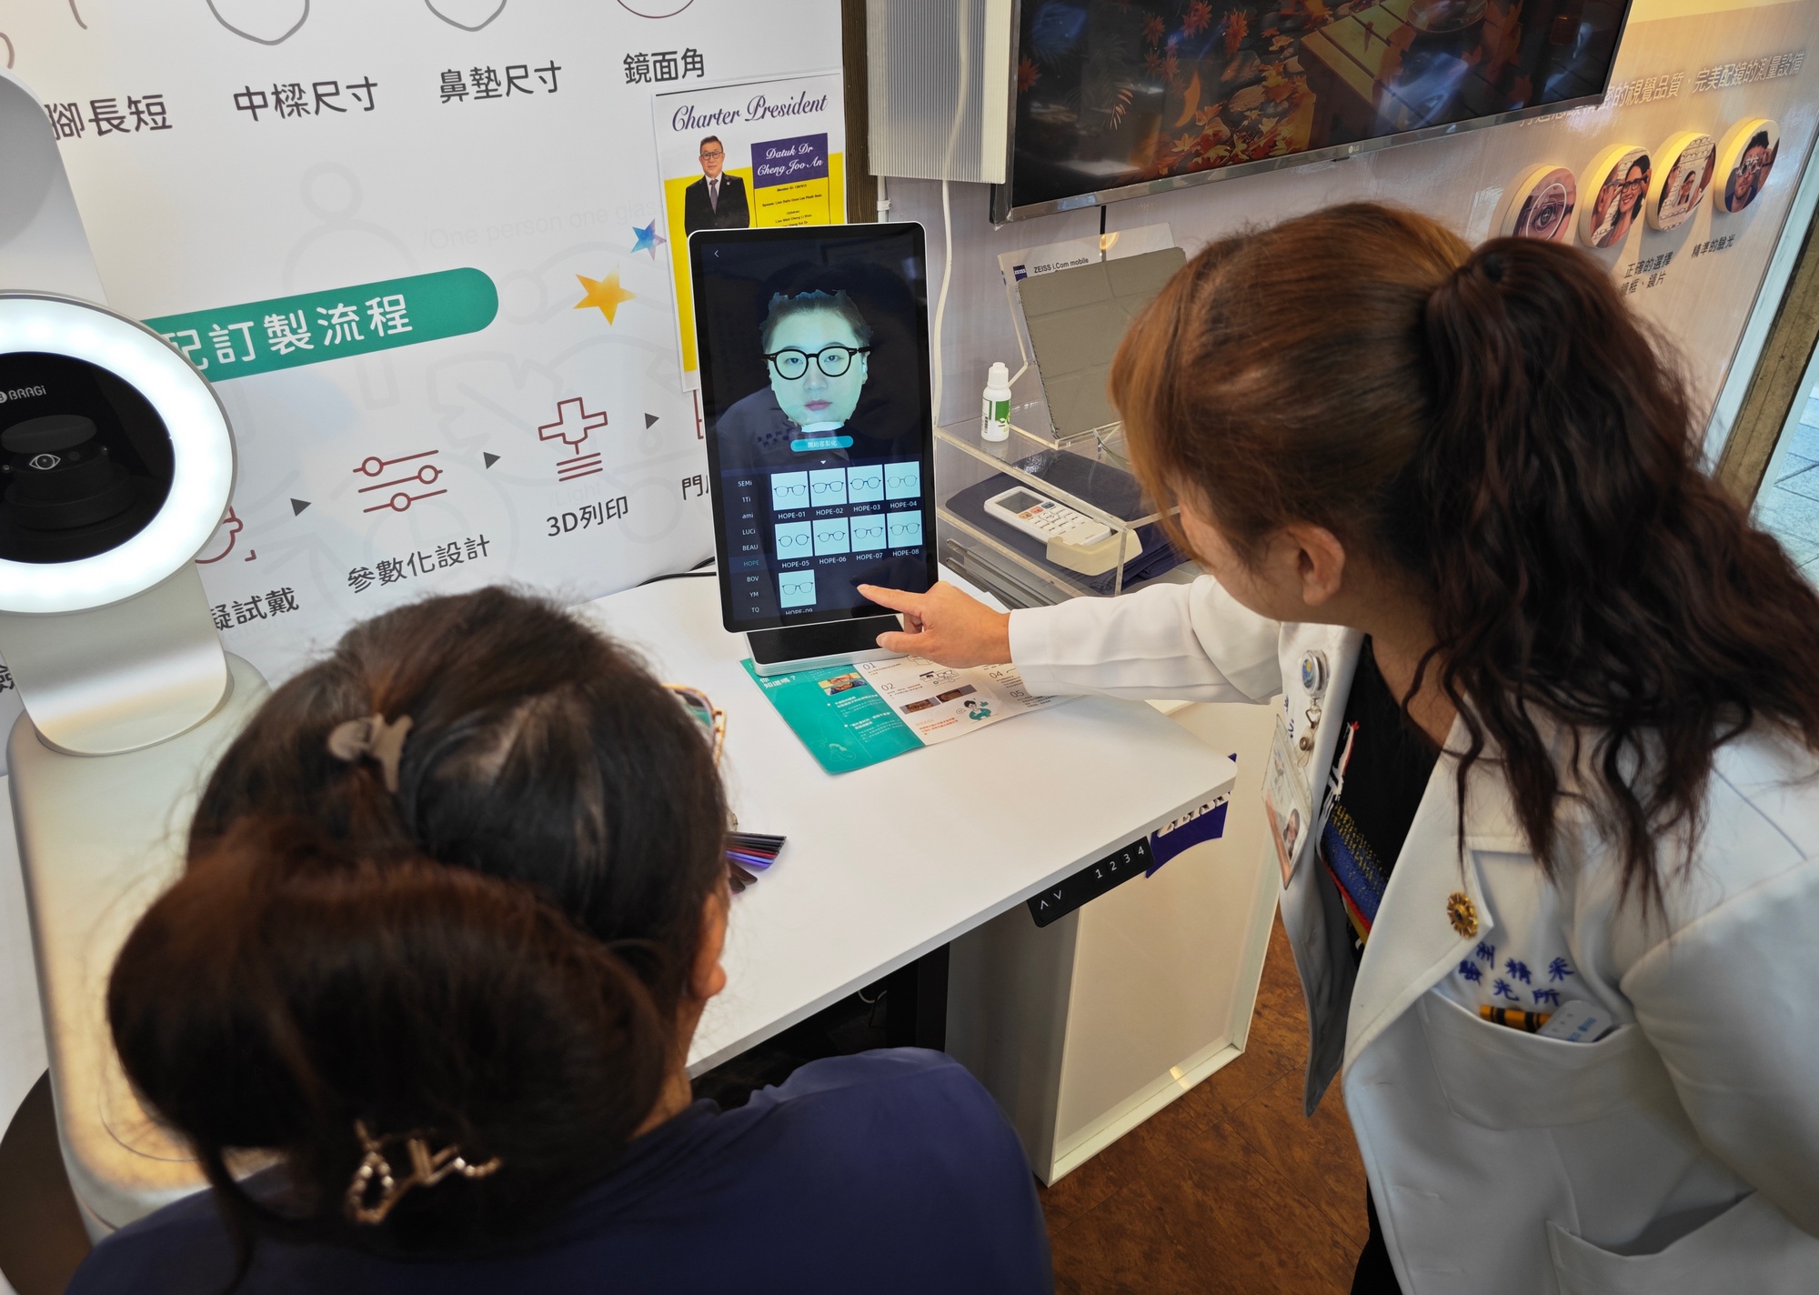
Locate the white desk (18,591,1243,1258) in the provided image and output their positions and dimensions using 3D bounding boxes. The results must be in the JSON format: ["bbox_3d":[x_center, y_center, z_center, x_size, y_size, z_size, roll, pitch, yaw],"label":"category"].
[{"bbox_3d":[-0.374,0.477,1.185,1.220,0.750,0.600,-21,39,-29],"label":"white desk"}]

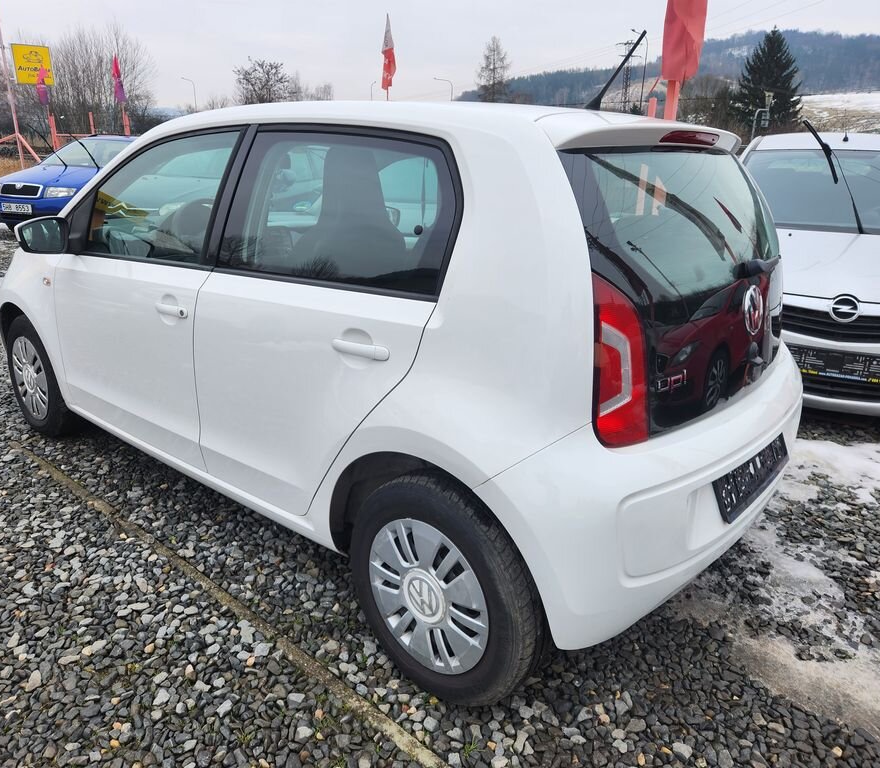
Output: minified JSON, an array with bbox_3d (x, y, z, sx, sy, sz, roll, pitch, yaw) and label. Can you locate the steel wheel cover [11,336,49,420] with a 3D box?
[{"bbox_3d":[-1.867,-0.027,3.099,0.385,0.385,0.050,16,23,38],"label":"steel wheel cover"}]

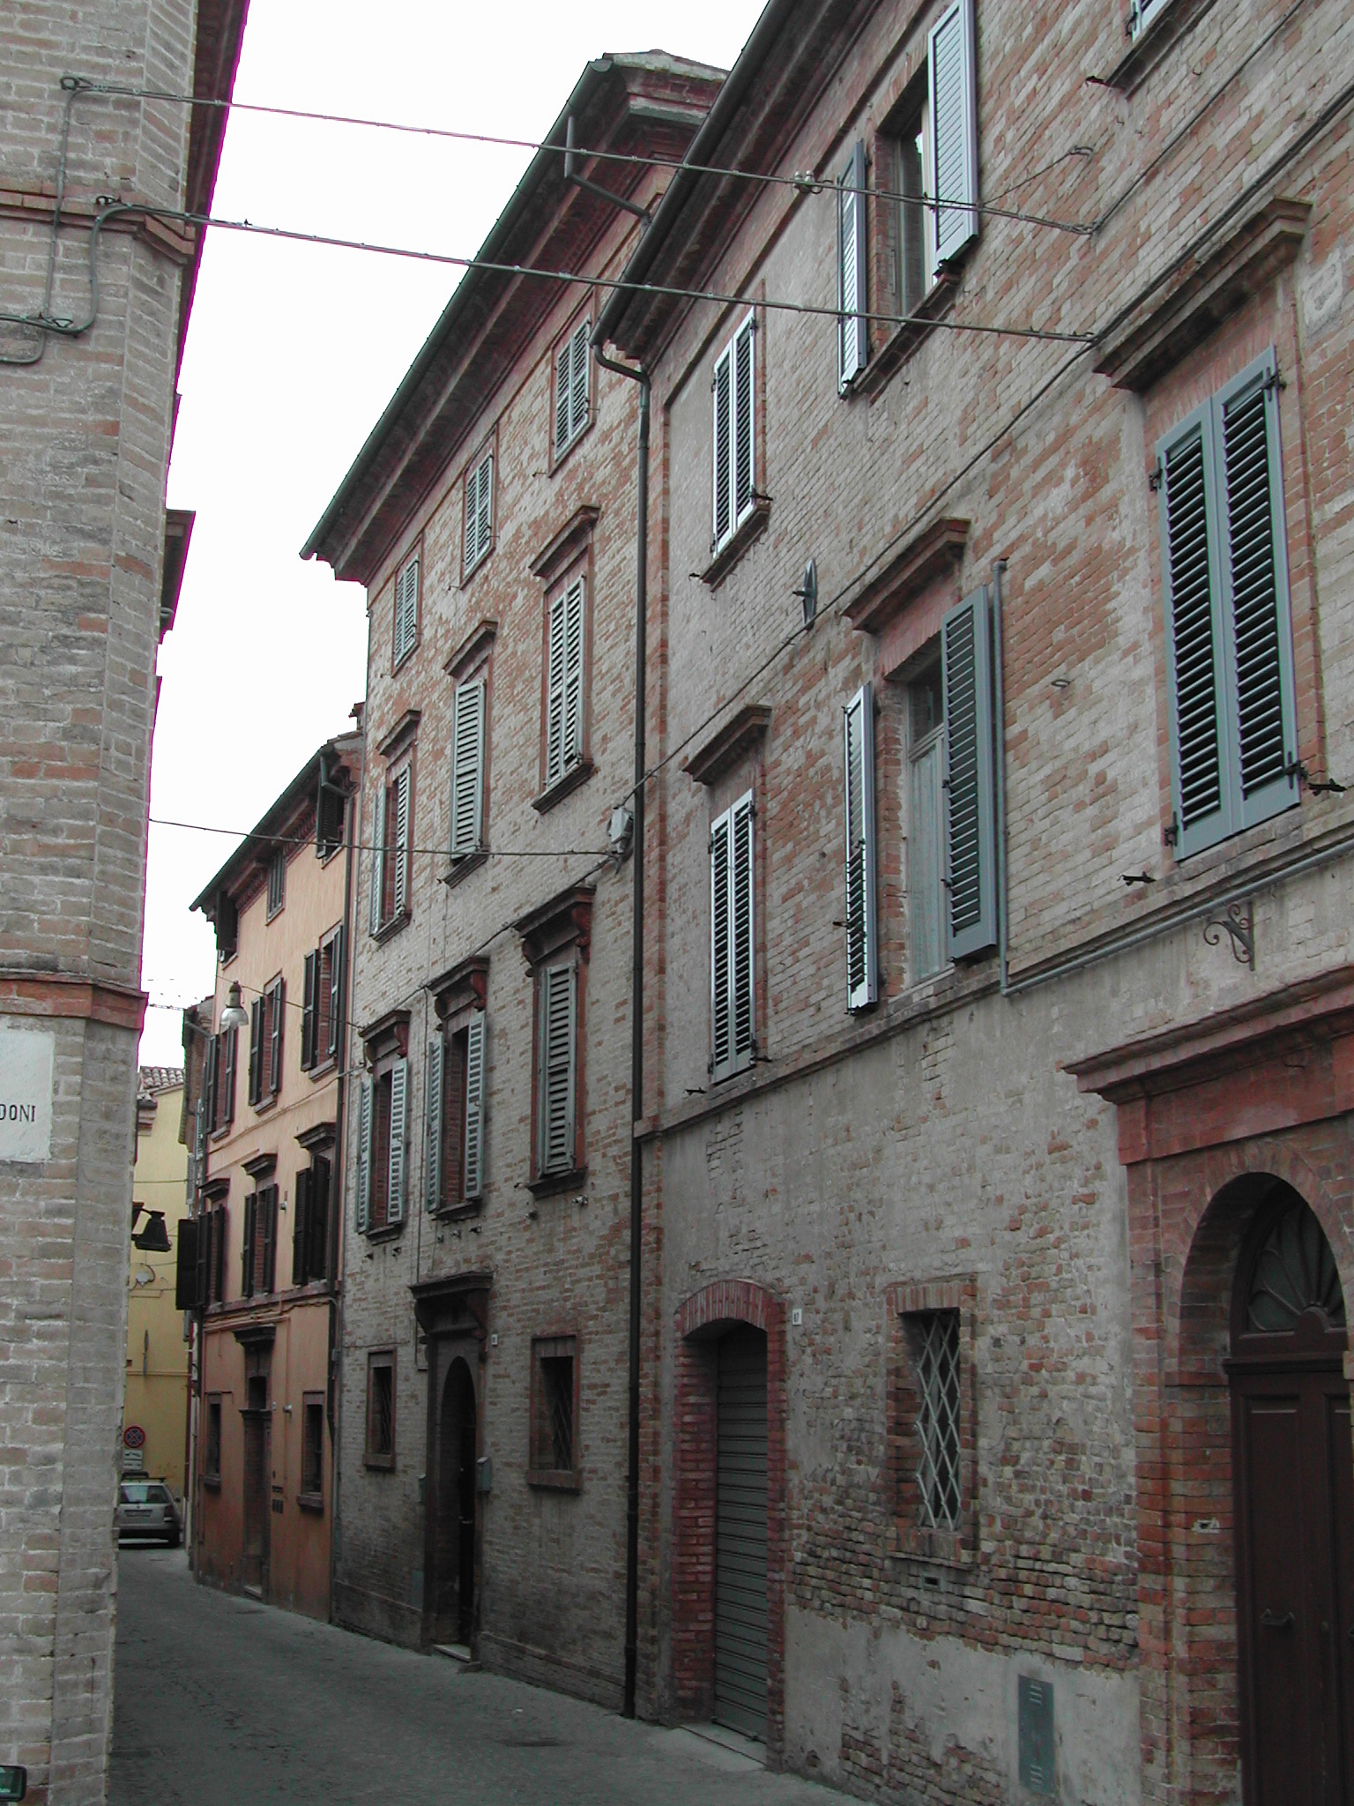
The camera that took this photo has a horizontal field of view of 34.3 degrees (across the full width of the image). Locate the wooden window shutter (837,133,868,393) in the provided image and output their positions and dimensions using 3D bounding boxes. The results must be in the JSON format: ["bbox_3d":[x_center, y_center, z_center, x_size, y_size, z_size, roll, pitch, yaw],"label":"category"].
[{"bbox_3d":[1.148,-4.142,14.355,0.055,1.610,0.485,3,-13,-9],"label":"wooden window shutter"}]

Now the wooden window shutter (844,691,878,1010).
[{"bbox_3d":[1.124,-0.322,13.435,0.055,1.959,0.485,3,-13,-9],"label":"wooden window shutter"}]

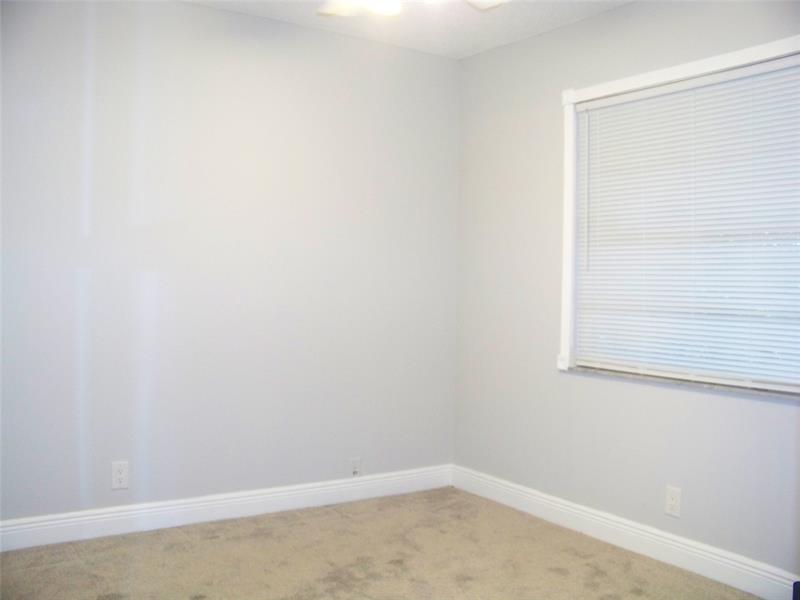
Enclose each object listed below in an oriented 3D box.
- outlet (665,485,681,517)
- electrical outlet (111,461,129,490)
[{"bbox_3d":[1.109,0.819,3.100,0.010,0.115,0.070,1,1,-34],"label":"outlet"},{"bbox_3d":[-1.209,0.755,3.290,0.070,0.115,0.010,1,1,-34],"label":"electrical outlet"}]

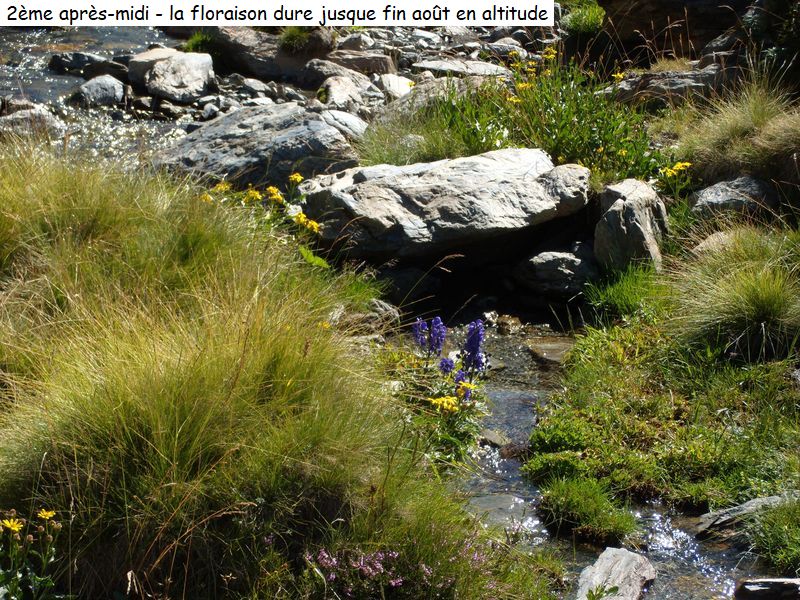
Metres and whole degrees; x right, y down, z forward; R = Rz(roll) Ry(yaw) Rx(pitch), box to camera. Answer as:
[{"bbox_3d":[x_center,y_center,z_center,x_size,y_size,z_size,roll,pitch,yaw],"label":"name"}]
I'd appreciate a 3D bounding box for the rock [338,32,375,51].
[{"bbox_3d":[-0.182,-1.081,9.200,0.150,0.075,0.110,0,14,0],"label":"rock"}]

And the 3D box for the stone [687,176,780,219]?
[{"bbox_3d":[1.039,-0.311,6.800,0.280,0.120,0.200,0,14,0],"label":"stone"}]

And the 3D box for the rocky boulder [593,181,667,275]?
[{"bbox_3d":[0.675,-0.217,6.400,0.200,0.250,0.210,-5,14,-19],"label":"rocky boulder"}]

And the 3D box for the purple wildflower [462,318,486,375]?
[{"bbox_3d":[0.183,0.114,5.400,0.057,0.132,0.052,0,14,0],"label":"purple wildflower"}]

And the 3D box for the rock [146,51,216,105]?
[{"bbox_3d":[-0.884,-0.888,8.800,0.265,0.180,0.250,0,13,0],"label":"rock"}]

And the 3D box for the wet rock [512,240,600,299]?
[{"bbox_3d":[0.442,-0.085,6.200,0.235,0.140,0.190,0,14,0],"label":"wet rock"}]

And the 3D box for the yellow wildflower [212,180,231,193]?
[{"bbox_3d":[-0.509,-0.326,6.300,0.055,0.026,0.050,0,14,0],"label":"yellow wildflower"}]

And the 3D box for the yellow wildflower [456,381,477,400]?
[{"bbox_3d":[0.161,0.216,5.300,0.046,0.032,0.044,0,14,0],"label":"yellow wildflower"}]

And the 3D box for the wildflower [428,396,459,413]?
[{"bbox_3d":[0.104,0.250,5.250,0.070,0.030,0.058,0,14,0],"label":"wildflower"}]

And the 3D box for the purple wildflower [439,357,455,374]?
[{"bbox_3d":[0.110,0.155,5.200,0.036,0.038,0.036,0,13,0],"label":"purple wildflower"}]

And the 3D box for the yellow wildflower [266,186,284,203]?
[{"bbox_3d":[-0.346,-0.293,6.100,0.046,0.036,0.044,0,13,0],"label":"yellow wildflower"}]

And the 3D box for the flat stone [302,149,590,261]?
[{"bbox_3d":[0.138,-0.283,6.500,0.820,0.280,0.480,-2,13,-10],"label":"flat stone"}]

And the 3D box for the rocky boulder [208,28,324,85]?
[{"bbox_3d":[-0.578,-1.062,9.500,0.480,0.250,0.380,0,13,0],"label":"rocky boulder"}]

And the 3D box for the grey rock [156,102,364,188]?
[{"bbox_3d":[-0.461,-0.507,7.200,0.680,0.240,0.450,0,14,0],"label":"grey rock"}]

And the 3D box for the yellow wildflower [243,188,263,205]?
[{"bbox_3d":[-0.410,-0.288,6.100,0.050,0.036,0.048,0,13,0],"label":"yellow wildflower"}]

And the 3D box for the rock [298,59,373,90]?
[{"bbox_3d":[-0.247,-0.859,8.400,0.280,0.120,0.210,0,14,0],"label":"rock"}]

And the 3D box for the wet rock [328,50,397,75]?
[{"bbox_3d":[-0.161,-1.017,9.400,0.280,0.085,0.200,0,13,0],"label":"wet rock"}]

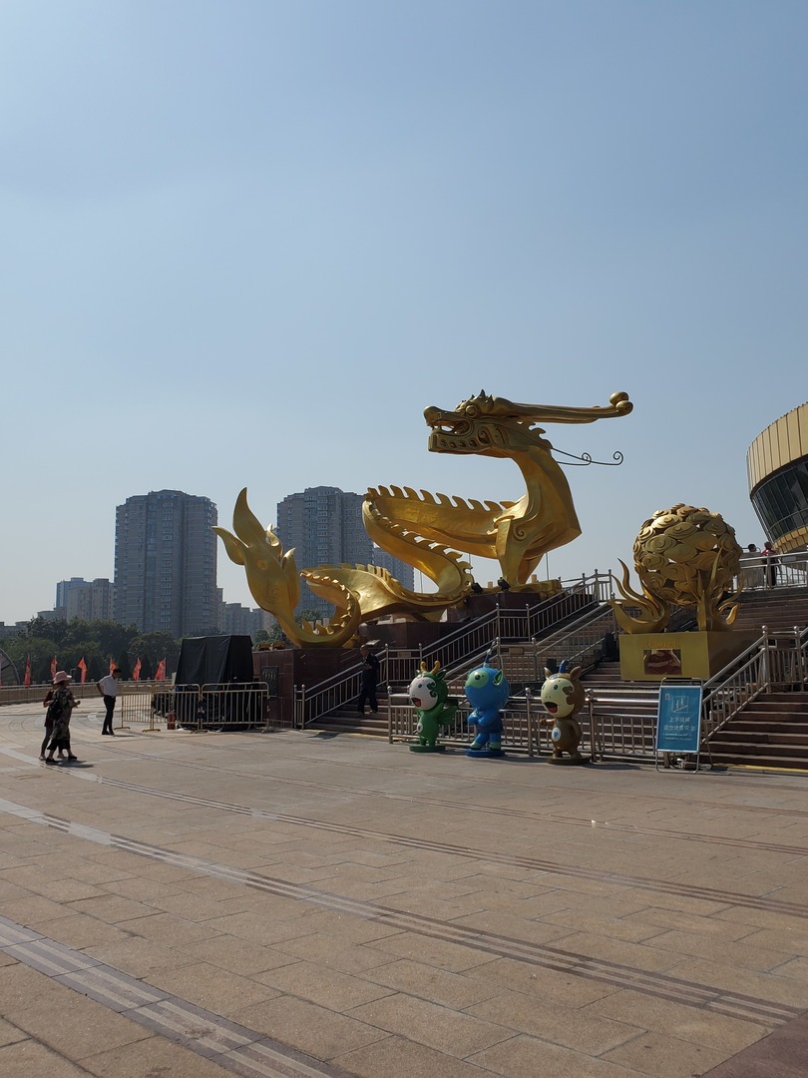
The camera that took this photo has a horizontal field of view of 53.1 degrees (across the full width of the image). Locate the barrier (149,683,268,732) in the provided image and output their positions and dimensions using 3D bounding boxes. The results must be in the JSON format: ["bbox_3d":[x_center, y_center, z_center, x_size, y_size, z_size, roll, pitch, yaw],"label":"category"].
[{"bbox_3d":[-5.247,4.538,21.632,3.584,1.220,0.550,-4,-10,15],"label":"barrier"}]

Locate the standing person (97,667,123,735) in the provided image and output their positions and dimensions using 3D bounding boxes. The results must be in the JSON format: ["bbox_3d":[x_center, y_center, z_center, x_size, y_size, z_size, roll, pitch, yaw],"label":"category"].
[{"bbox_3d":[-7.737,4.263,21.294,0.480,1.700,0.520,-5,-10,21],"label":"standing person"}]

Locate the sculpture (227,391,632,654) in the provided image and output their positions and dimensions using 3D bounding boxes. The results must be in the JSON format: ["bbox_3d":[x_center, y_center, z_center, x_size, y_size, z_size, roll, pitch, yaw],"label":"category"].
[{"bbox_3d":[1.635,-0.889,29.213,16.000,9.900,5.000,5,-11,-32],"label":"sculpture"}]

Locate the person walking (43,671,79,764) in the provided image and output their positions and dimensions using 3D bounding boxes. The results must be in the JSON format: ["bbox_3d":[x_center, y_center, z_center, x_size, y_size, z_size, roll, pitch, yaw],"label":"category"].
[{"bbox_3d":[-6.359,3.269,14.993,0.560,1.620,0.520,6,-11,-36],"label":"person walking"}]

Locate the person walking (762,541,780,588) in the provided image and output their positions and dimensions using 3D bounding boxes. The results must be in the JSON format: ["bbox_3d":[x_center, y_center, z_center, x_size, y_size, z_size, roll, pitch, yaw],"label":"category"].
[{"bbox_3d":[12.748,0.909,28.253,0.500,1.650,0.360,-6,-10,26],"label":"person walking"}]

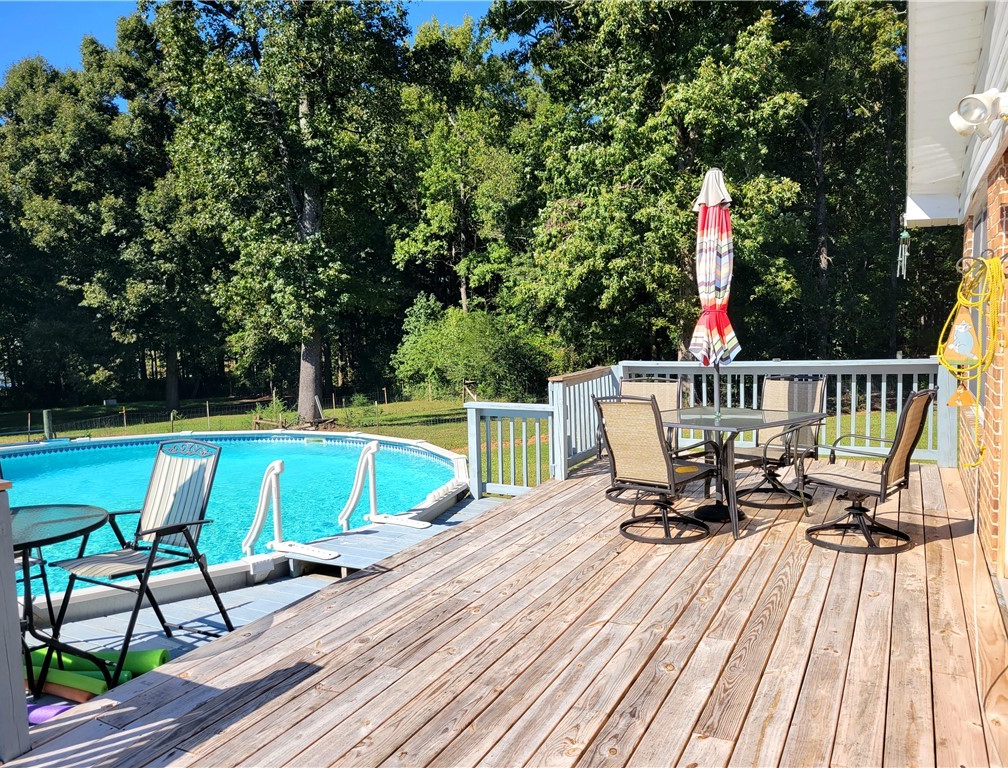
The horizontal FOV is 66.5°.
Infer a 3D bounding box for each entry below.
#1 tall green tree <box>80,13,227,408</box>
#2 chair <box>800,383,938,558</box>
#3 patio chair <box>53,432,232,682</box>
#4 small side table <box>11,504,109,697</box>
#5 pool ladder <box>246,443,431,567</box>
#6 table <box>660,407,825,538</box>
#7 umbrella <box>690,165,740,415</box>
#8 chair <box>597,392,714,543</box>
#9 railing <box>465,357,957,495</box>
[{"bbox_3d":[-12.223,-5.703,25.934,5.000,13.228,5.000,1,6,28],"label":"tall green tree"},{"bbox_3d":[2.239,0.493,4.738,0.620,0.970,0.690,-7,7,-43],"label":"chair"},{"bbox_3d":[-1.804,0.889,3.766,0.550,1.100,0.790,1,6,28],"label":"patio chair"},{"bbox_3d":[-2.136,1.053,3.346,0.820,0.870,0.820,1,6,28],"label":"small side table"},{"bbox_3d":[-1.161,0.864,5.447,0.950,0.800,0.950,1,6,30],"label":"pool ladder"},{"bbox_3d":[1.537,0.577,5.409,0.960,0.720,0.960,-6,7,-38],"label":"table"},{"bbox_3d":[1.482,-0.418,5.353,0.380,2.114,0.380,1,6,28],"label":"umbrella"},{"bbox_3d":[1.023,0.500,5.053,0.690,0.970,0.620,-6,7,-38],"label":"chair"},{"bbox_3d":[1.825,0.432,6.980,4.050,1.200,1.800,1,6,28],"label":"railing"}]

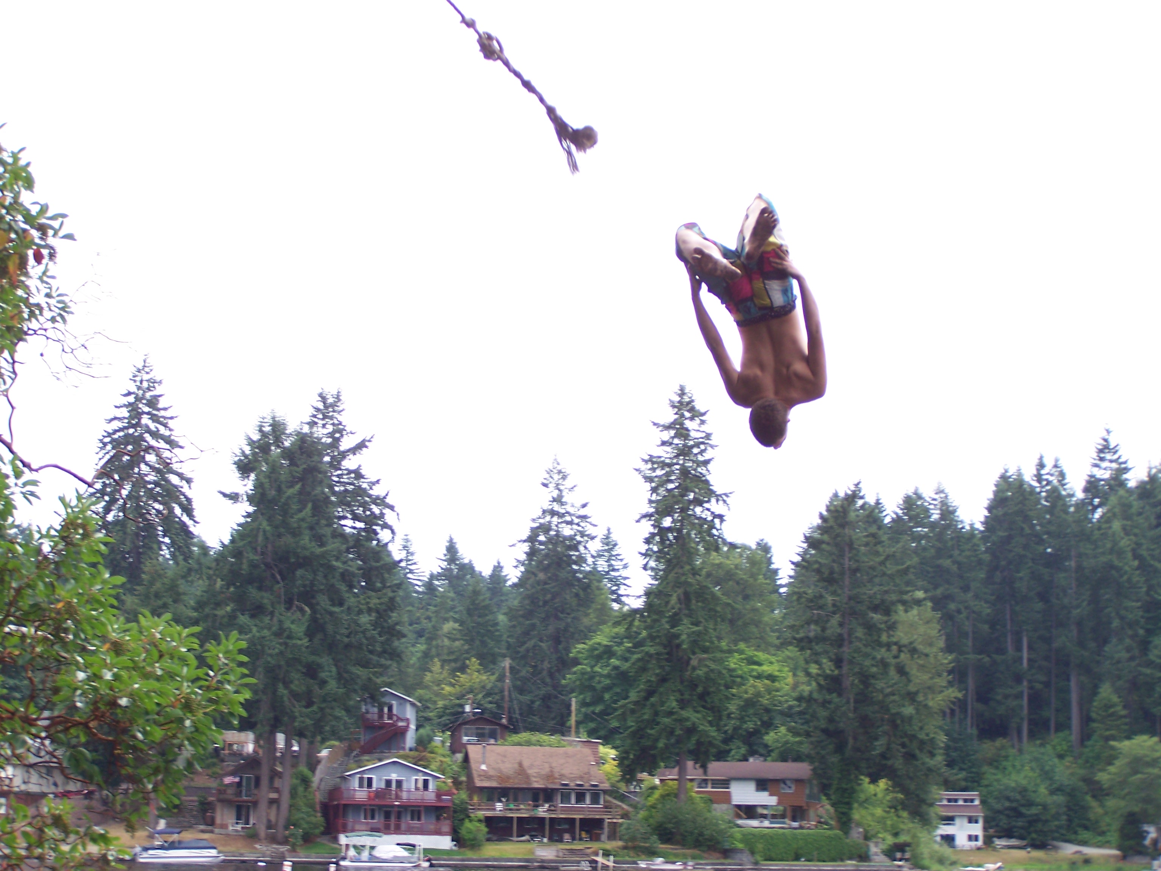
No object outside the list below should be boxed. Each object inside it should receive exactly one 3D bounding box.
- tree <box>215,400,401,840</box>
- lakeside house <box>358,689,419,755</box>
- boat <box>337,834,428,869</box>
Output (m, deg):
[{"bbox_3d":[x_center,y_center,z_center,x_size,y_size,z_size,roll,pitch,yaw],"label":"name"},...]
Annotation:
[{"bbox_3d":[-22.890,15.553,195.000,14.000,35.800,13.000,1,-10,0],"label":"tree"},{"bbox_3d":[-18.237,27.118,220.000,5.100,6.000,5.200,0,-10,7],"label":"lakeside house"},{"bbox_3d":[-15.686,33.030,184.000,7.100,2.700,2.500,1,-10,0],"label":"boat"}]

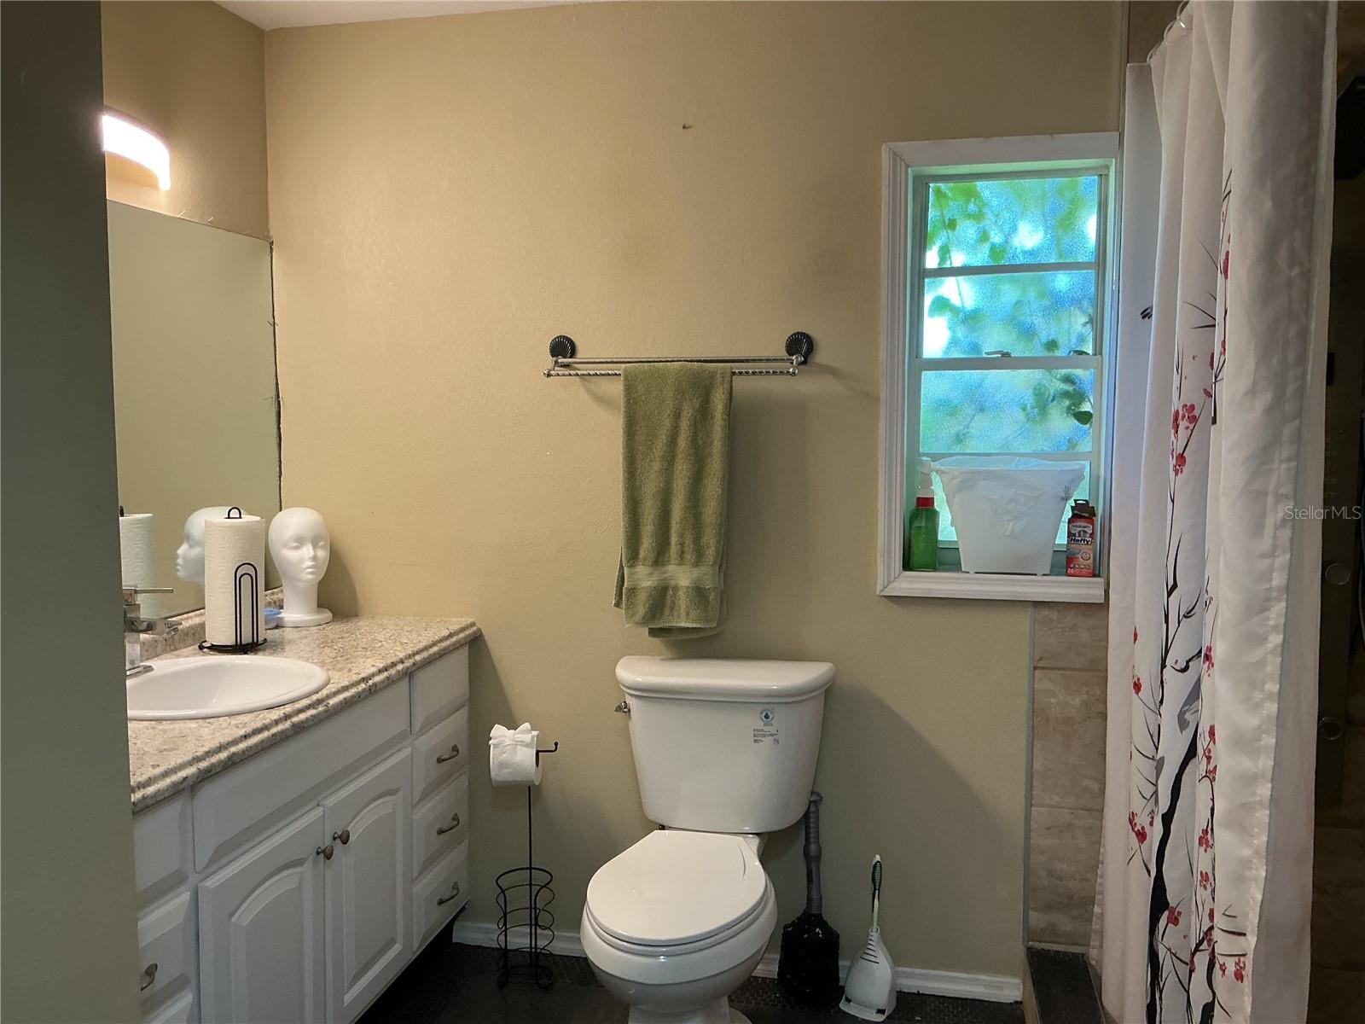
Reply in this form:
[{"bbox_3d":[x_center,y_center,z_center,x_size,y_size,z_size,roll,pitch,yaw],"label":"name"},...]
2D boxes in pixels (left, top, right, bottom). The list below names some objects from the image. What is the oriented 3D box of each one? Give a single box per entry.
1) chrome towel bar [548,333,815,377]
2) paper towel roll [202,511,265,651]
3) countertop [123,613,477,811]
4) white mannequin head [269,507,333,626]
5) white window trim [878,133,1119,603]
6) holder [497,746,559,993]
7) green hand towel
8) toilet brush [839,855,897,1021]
[{"bbox_3d":[-0.023,-0.364,2.647,0.641,0.099,0.110,1,5,12],"label":"chrome towel bar"},{"bbox_3d":[-1.002,0.143,2.541,0.159,0.305,0.159,-2,5,-18],"label":"paper towel roll"},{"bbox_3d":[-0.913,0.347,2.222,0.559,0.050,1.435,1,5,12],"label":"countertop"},{"bbox_3d":[-0.944,0.130,2.834,0.169,0.280,0.206,-3,6,-29],"label":"white mannequin head"},{"bbox_3d":[0.695,-0.308,2.549,0.499,1.027,0.065,1,5,12],"label":"white window trim"},{"bbox_3d":[-0.375,0.837,2.753,0.167,0.590,0.145,1,5,12],"label":"holder"},{"bbox_3d":[-0.022,-0.024,2.641,0.276,0.634,0.065,1,5,12],"label":"green hand towel"},{"bbox_3d":[0.438,0.963,2.638,0.120,0.356,0.105,3,6,34],"label":"toilet brush"}]

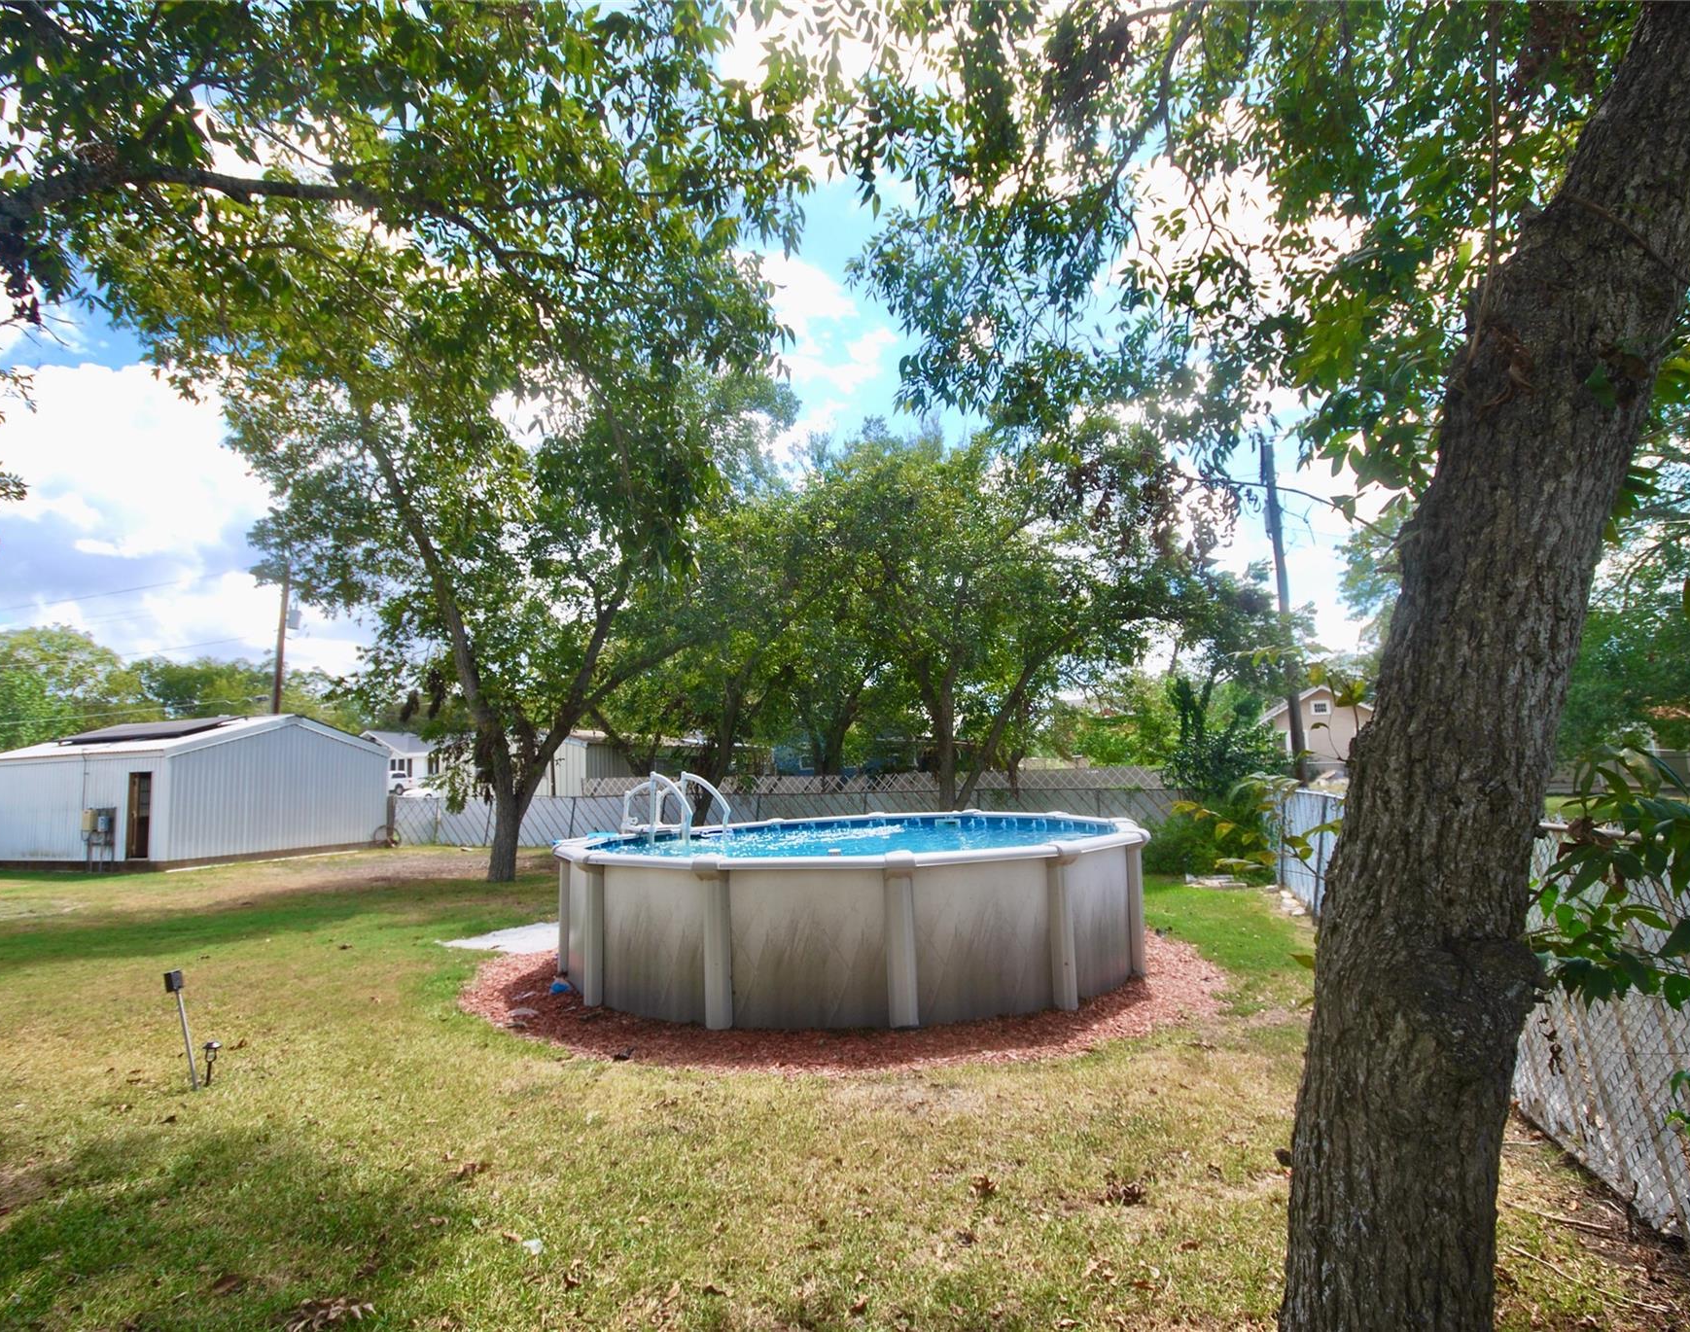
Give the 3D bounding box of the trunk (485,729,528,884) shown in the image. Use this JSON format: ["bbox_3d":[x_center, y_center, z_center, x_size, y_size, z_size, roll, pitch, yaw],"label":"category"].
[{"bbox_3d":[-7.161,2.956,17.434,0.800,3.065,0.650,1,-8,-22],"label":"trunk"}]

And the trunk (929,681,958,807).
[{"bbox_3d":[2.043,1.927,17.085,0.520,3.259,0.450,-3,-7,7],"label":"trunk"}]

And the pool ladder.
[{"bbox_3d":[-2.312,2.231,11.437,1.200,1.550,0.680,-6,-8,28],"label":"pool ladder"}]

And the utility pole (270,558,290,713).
[{"bbox_3d":[-24.039,1.038,35.238,0.320,11.796,0.320,3,-9,-34],"label":"utility pole"}]

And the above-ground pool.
[{"bbox_3d":[0.087,2.679,9.986,6.723,1.389,6.723,-2,-7,0],"label":"above-ground pool"}]

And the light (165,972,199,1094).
[{"bbox_3d":[-4.670,2.585,5.870,0.140,0.862,0.140,-11,0,-31],"label":"light"}]

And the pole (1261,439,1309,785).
[{"bbox_3d":[10.558,-0.854,19.713,0.320,9.472,0.320,-6,-8,28],"label":"pole"}]

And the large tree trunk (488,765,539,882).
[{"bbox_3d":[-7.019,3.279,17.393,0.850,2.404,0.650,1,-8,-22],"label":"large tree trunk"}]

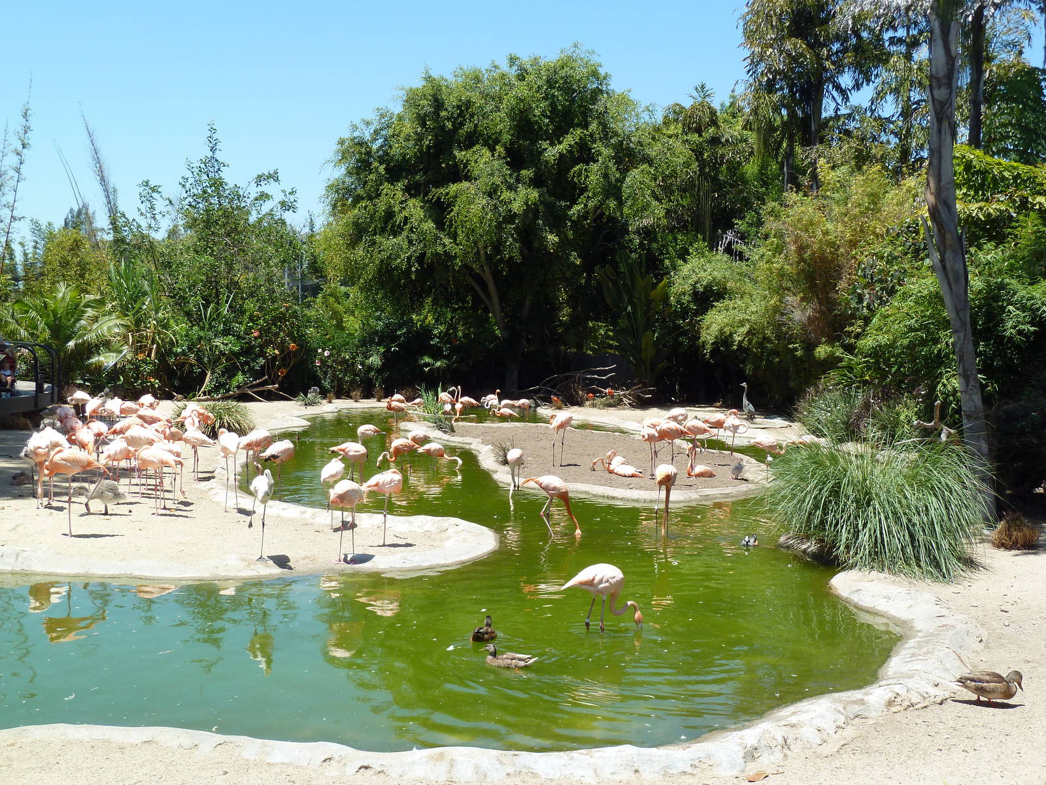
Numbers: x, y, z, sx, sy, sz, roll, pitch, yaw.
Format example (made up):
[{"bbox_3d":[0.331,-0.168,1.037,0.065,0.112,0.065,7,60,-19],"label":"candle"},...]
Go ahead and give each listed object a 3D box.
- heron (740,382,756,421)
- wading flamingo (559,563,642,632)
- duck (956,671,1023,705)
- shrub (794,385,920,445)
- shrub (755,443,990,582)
[{"bbox_3d":[5.363,0.300,28.694,0.240,1.020,0.450,6,6,45],"label":"heron"},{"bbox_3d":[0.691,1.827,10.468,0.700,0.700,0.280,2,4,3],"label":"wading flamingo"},{"bbox_3d":[3.216,2.037,8.337,0.460,0.220,0.170,2,4,9],"label":"duck"},{"bbox_3d":[7.280,0.358,26.186,2.650,1.220,2.300,2,4,0],"label":"shrub"},{"bbox_3d":[3.915,1.173,13.404,2.450,1.250,2.300,2,4,0],"label":"shrub"}]

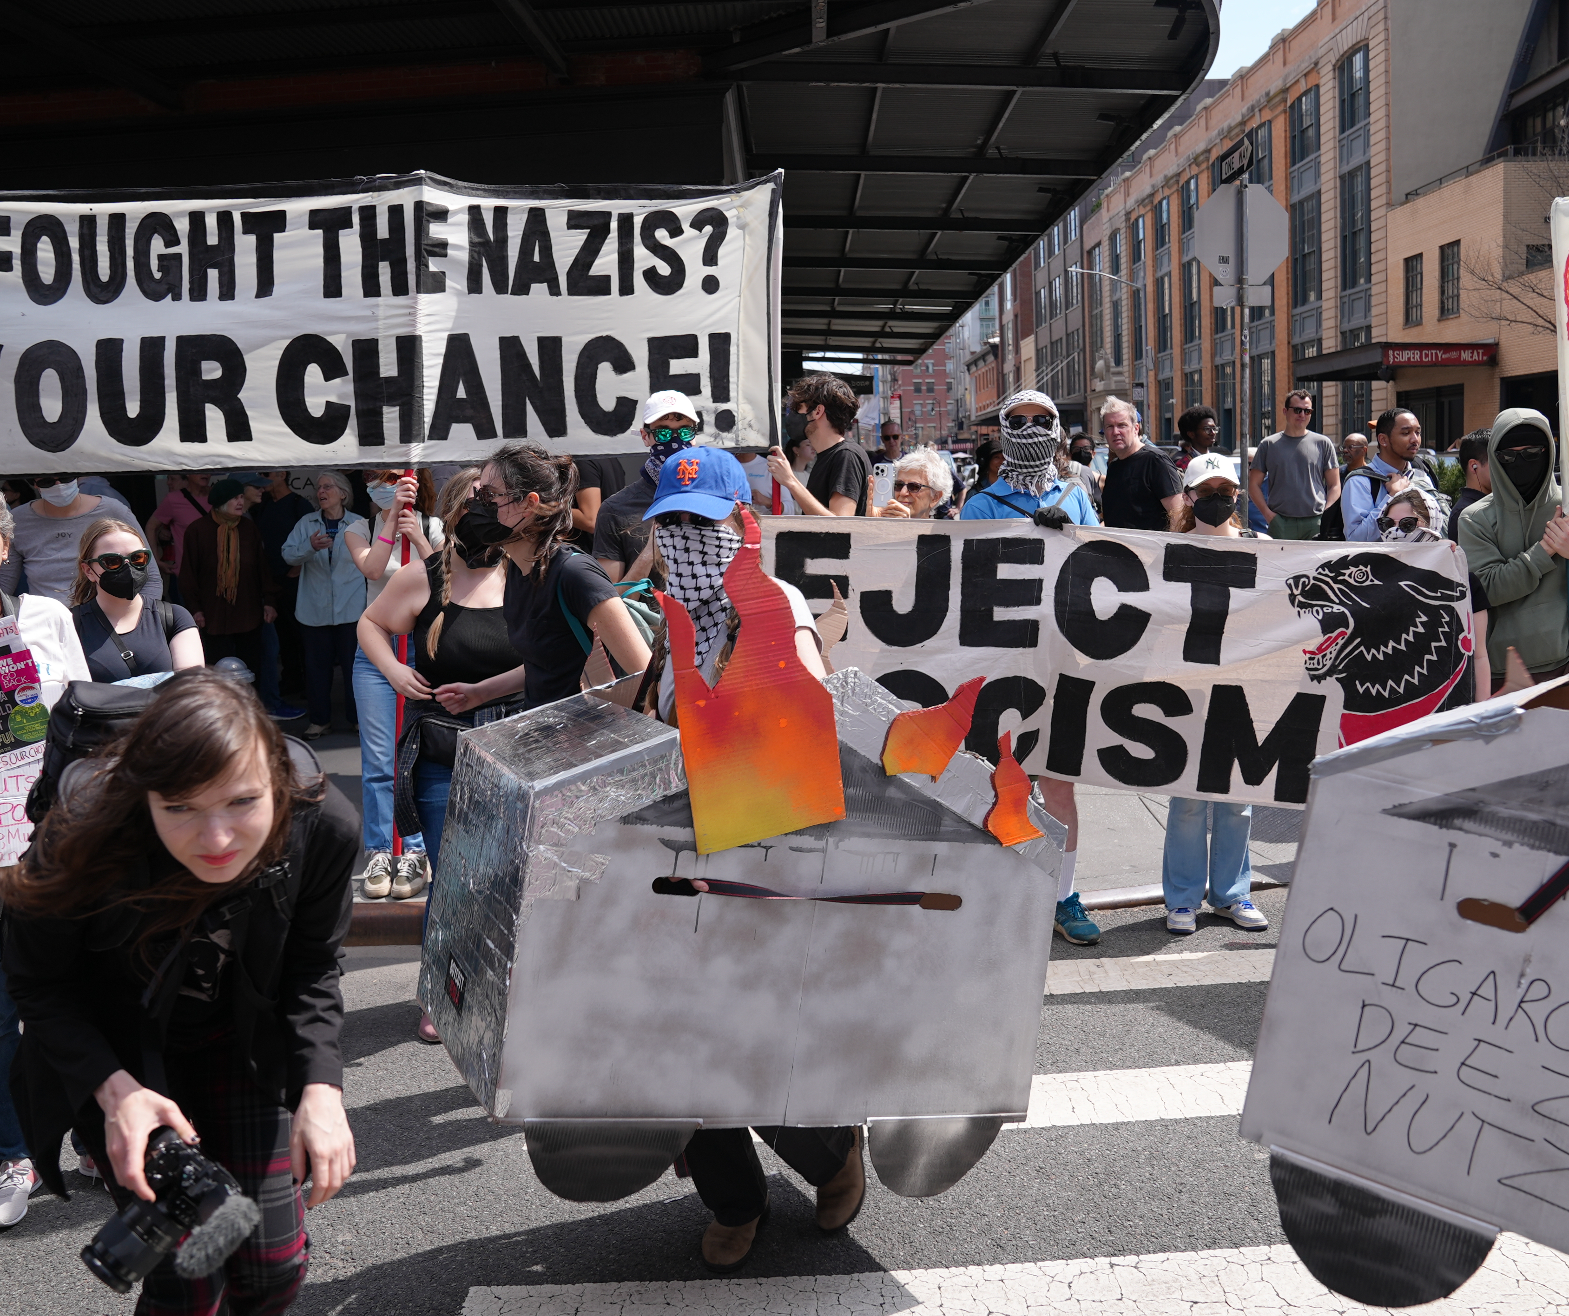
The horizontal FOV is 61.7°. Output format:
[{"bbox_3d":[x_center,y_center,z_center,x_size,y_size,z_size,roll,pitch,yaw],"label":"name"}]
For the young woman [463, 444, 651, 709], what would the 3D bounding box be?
[{"bbox_3d":[-0.590,0.285,3.490,0.450,1.700,0.500,-11,11,-40],"label":"young woman"}]

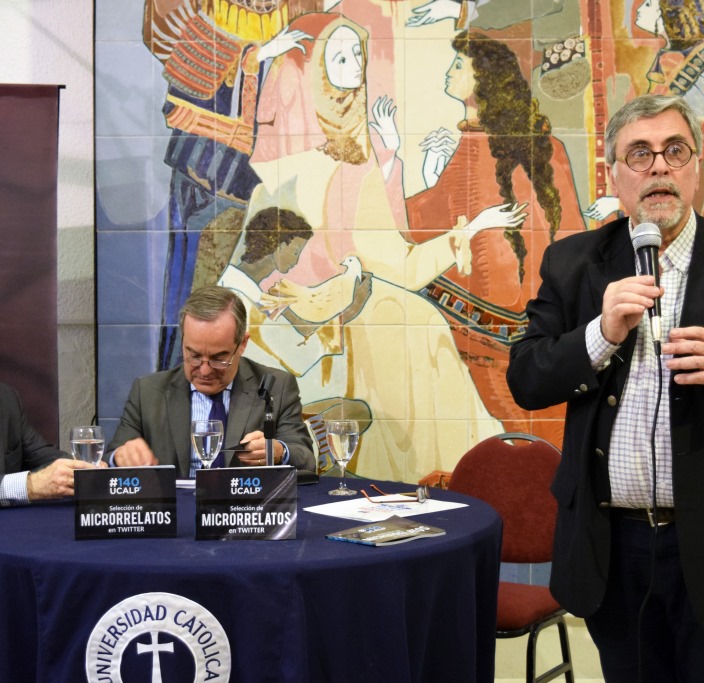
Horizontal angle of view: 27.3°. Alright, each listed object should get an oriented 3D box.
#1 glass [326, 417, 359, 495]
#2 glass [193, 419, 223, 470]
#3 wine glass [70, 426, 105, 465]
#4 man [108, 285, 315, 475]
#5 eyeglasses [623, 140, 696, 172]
[{"bbox_3d":[-0.022,0.281,3.520,0.077,0.172,0.077,0,2,0],"label":"glass"},{"bbox_3d":[-0.352,0.283,3.550,0.077,0.172,0.077,0,2,0],"label":"glass"},{"bbox_3d":[-0.613,0.285,3.360,0.077,0.172,0.077,0,2,0],"label":"wine glass"},{"bbox_3d":[-0.365,0.477,3.809,0.560,1.250,0.740,0,2,-2],"label":"man"},{"bbox_3d":[0.563,-0.337,2.684,0.138,0.048,0.140,-5,2,7],"label":"eyeglasses"}]

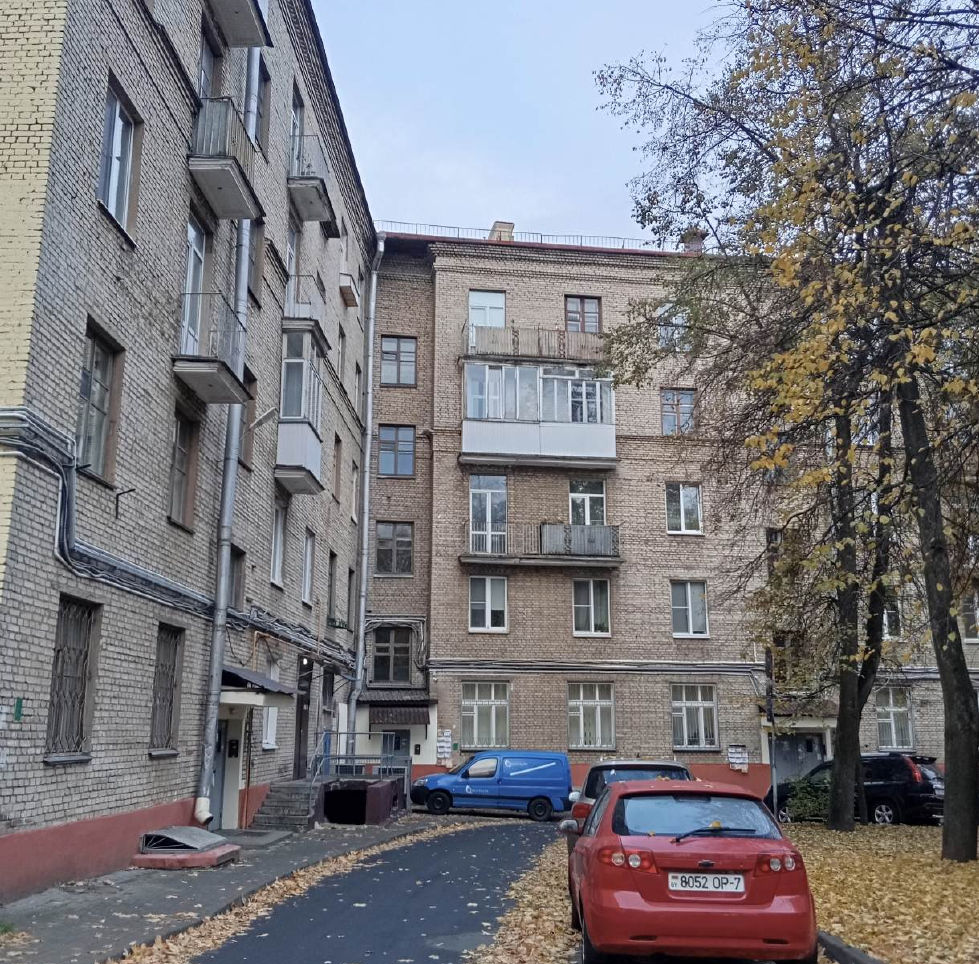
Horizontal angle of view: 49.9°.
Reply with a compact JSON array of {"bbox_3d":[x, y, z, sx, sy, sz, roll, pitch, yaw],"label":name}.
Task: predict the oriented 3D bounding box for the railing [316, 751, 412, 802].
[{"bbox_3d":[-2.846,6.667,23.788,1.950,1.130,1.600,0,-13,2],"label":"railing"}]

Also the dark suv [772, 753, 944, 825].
[{"bbox_3d":[8.942,7.582,25.687,1.820,1.730,4.630,13,-22,-40],"label":"dark suv"}]

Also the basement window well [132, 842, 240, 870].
[{"bbox_3d":[-4.091,5.036,14.236,1.080,0.220,1.200,0,-13,2],"label":"basement window well"}]

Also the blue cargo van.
[{"bbox_3d":[0.071,8.055,28.281,4.140,1.810,1.760,0,-14,9],"label":"blue cargo van"}]

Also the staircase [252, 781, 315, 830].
[{"bbox_3d":[-3.915,6.338,20.657,1.100,0.800,2.000,0,-13,2],"label":"staircase"}]

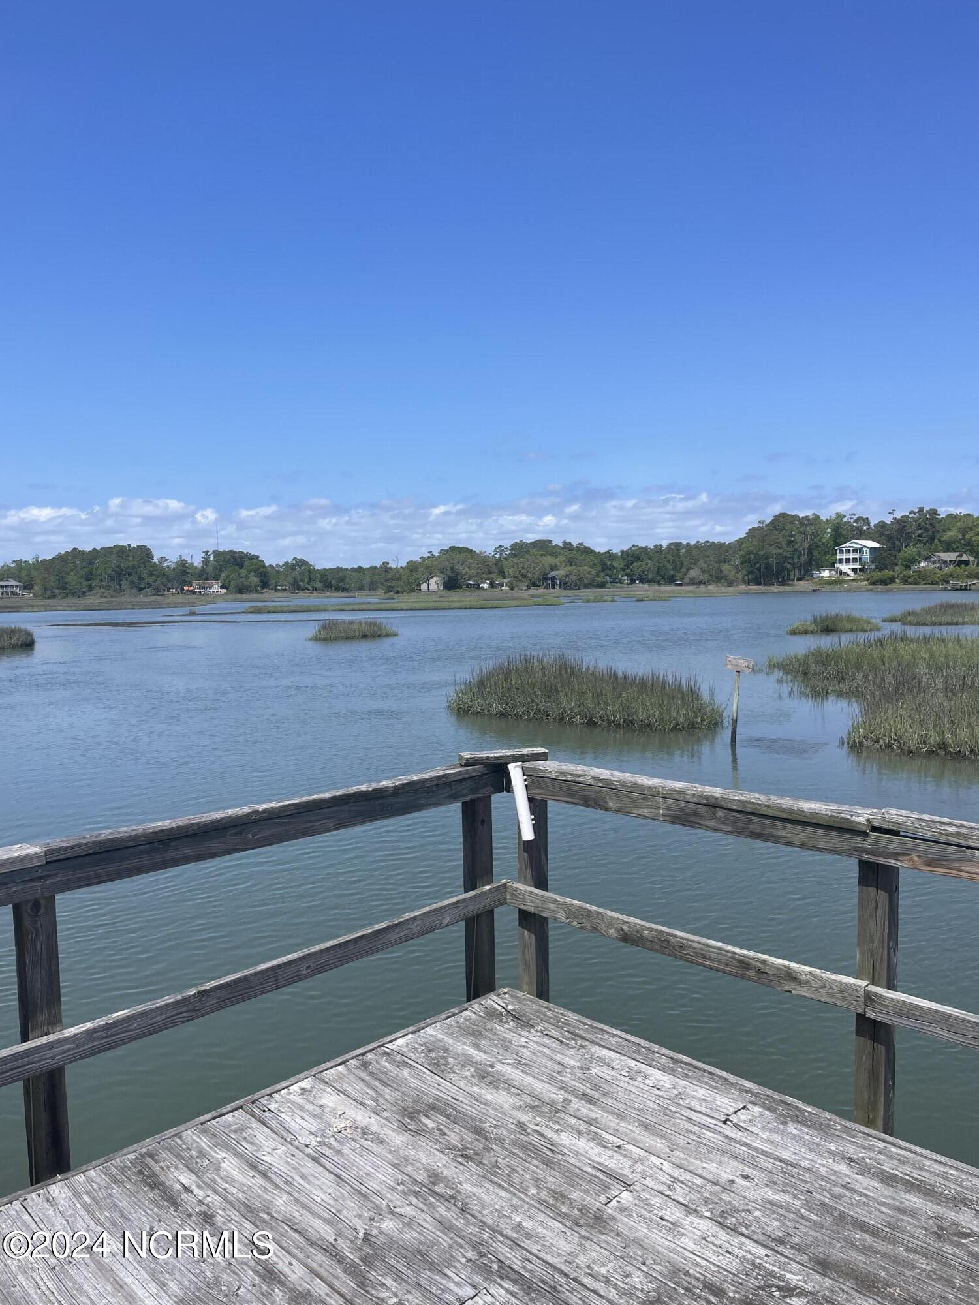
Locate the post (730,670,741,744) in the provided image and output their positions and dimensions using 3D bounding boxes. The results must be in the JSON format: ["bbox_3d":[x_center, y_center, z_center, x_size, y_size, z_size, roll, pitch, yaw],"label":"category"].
[{"bbox_3d":[4.529,0.991,17.984,0.090,1.400,0.090,5,5,33],"label":"post"}]

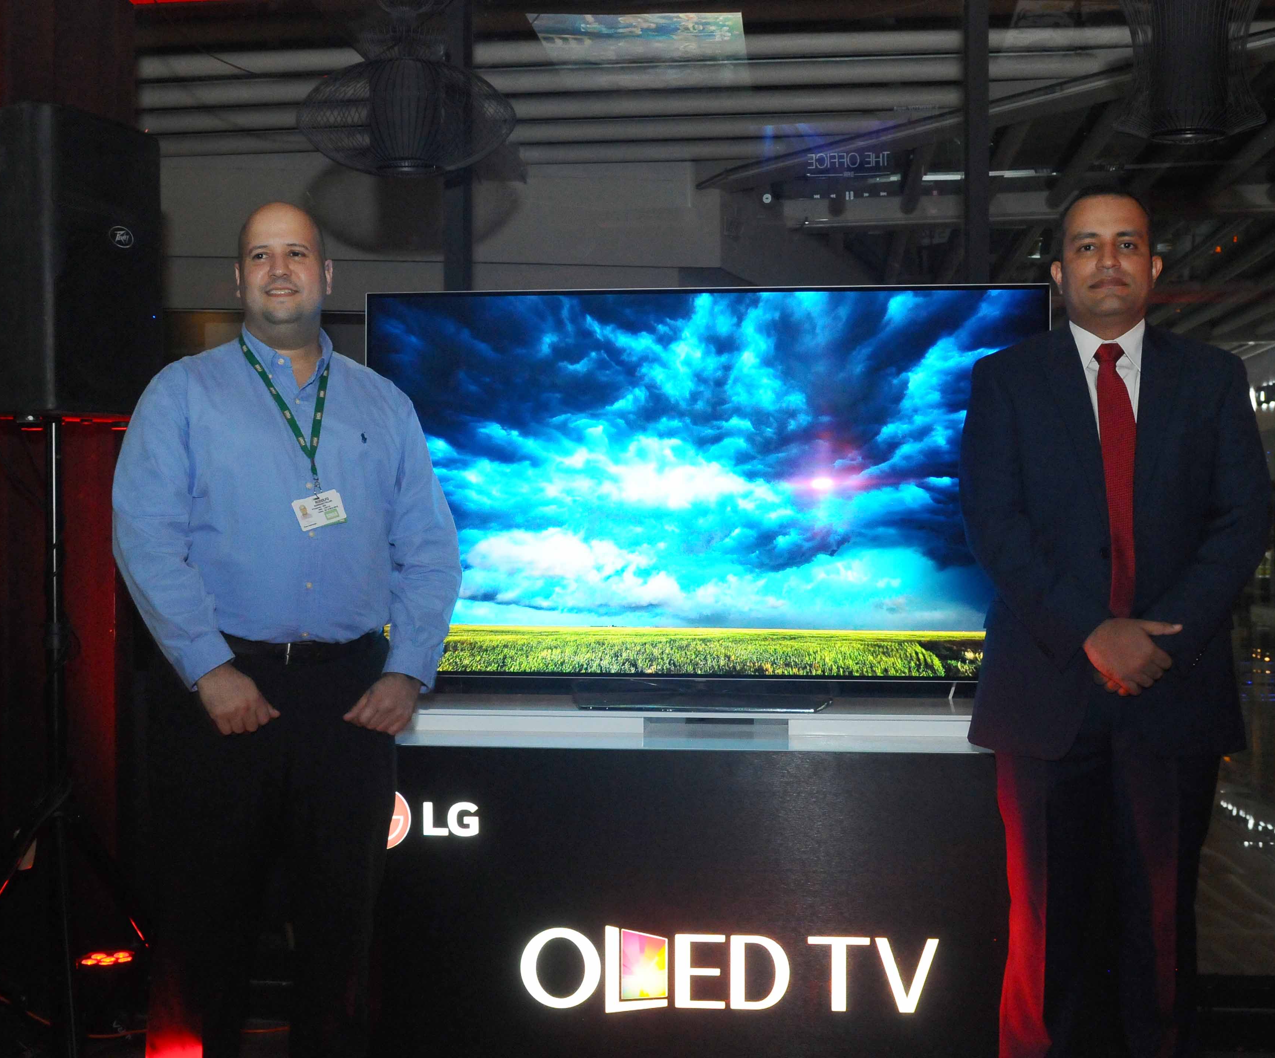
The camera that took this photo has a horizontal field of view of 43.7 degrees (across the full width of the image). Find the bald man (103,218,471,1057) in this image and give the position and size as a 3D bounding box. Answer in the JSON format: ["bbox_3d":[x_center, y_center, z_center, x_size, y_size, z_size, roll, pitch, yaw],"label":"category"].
[{"bbox_3d":[-0.635,0.290,2.920,0.640,1.770,0.380,0,0,-16],"label":"bald man"}]

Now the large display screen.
[{"bbox_3d":[0.137,-0.094,3.385,1.450,0.825,0.050,0,0,6],"label":"large display screen"}]

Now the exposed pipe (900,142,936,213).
[{"bbox_3d":[1.900,-2.380,10.750,0.120,0.120,2.200,0,0,7],"label":"exposed pipe"}]

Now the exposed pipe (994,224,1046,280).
[{"bbox_3d":[3.350,-2.380,14.200,0.120,0.120,3.300,0,0,7],"label":"exposed pipe"}]

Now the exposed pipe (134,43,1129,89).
[{"bbox_3d":[-0.120,-2.380,8.170,5.300,0.125,0.125,0,0,7],"label":"exposed pipe"}]

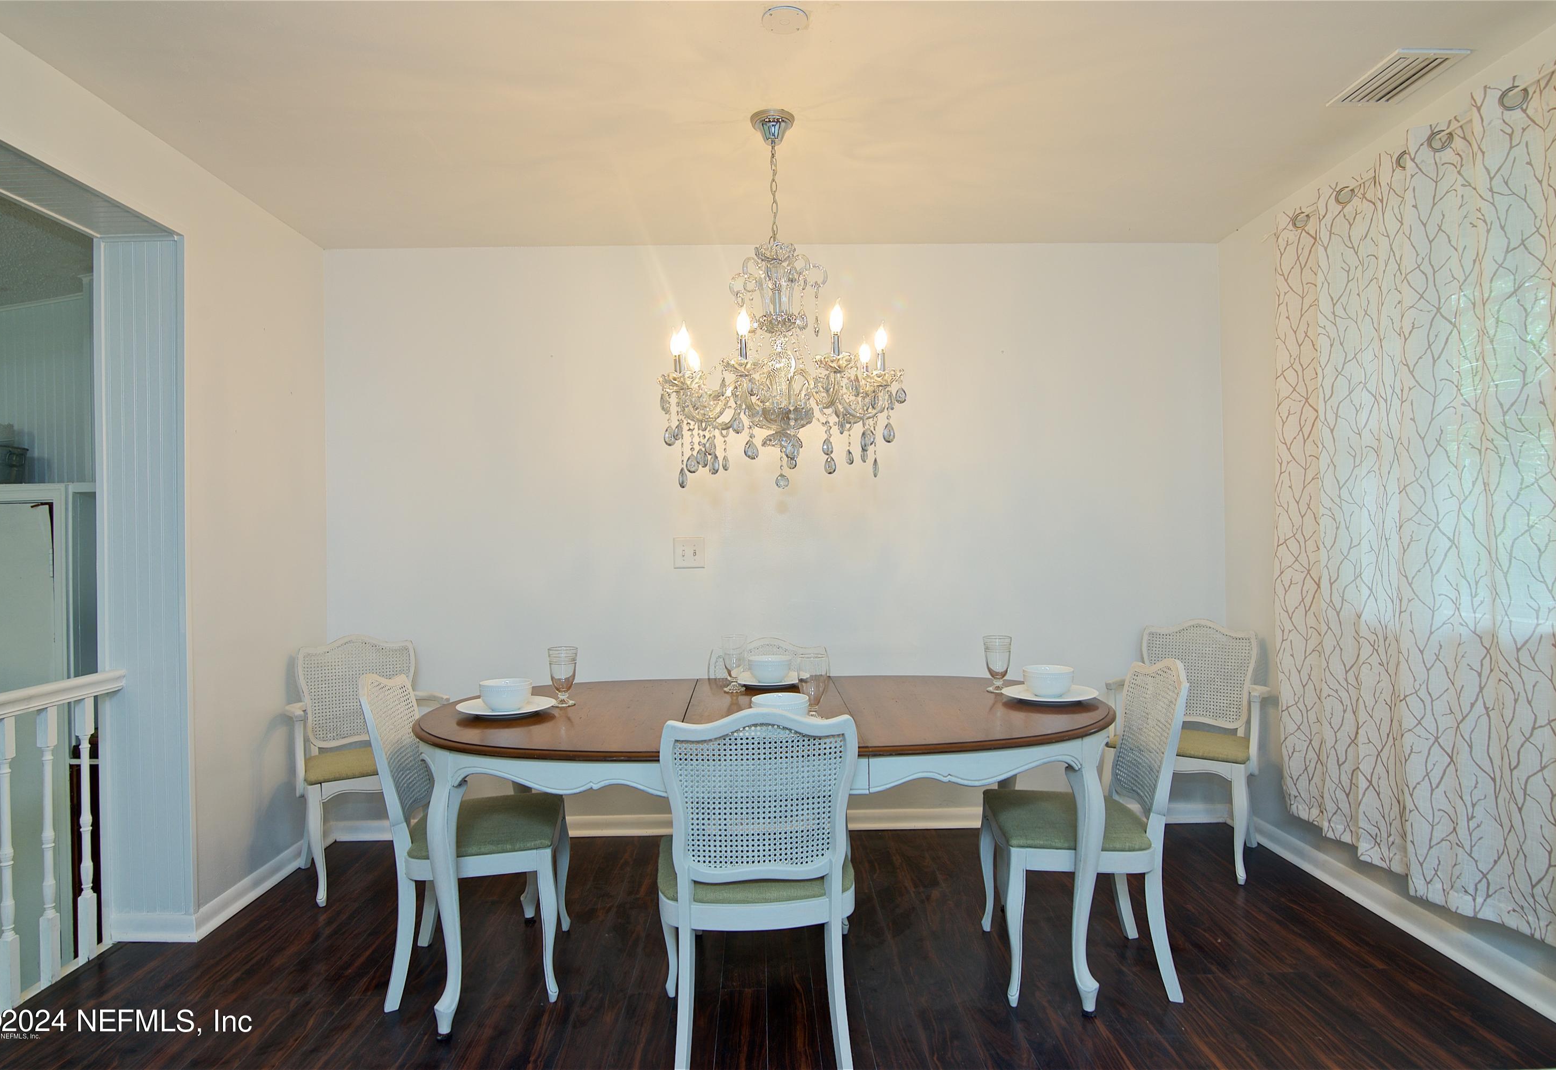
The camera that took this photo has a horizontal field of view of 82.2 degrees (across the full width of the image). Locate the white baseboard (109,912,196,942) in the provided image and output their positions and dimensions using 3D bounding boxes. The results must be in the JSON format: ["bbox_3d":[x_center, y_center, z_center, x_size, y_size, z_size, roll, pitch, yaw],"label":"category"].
[{"bbox_3d":[-1.930,1.220,2.759,0.268,0.087,0.015,-1,0,-1],"label":"white baseboard"}]

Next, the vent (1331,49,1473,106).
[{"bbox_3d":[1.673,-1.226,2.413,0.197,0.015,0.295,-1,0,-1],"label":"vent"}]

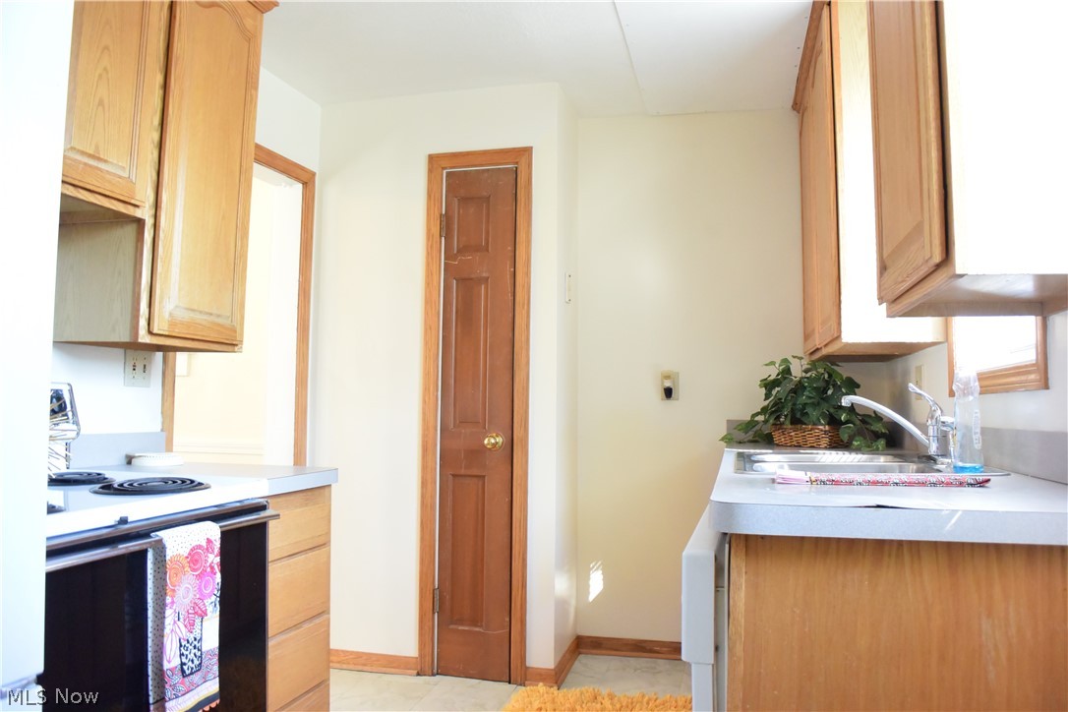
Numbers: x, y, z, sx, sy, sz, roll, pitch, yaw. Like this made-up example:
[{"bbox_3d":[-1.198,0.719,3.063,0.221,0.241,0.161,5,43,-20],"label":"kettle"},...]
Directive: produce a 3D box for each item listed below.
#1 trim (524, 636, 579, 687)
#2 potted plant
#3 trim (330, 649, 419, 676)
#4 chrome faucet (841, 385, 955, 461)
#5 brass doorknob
[{"bbox_3d":[0.082,1.192,3.146,0.135,0.083,0.473,0,-4,14],"label":"trim"},{"bbox_3d":[0.960,0.170,2.905,0.541,0.318,0.397,0,-4,14],"label":"potted plant"},{"bbox_3d":[-0.660,1.178,3.102,0.450,0.083,0.020,0,-4,14],"label":"trim"},{"bbox_3d":[0.900,0.167,1.989,0.243,0.195,0.169,0,-4,14],"label":"chrome faucet"},{"bbox_3d":[-0.154,0.327,3.027,0.066,0.066,0.064,0,-4,14],"label":"brass doorknob"}]

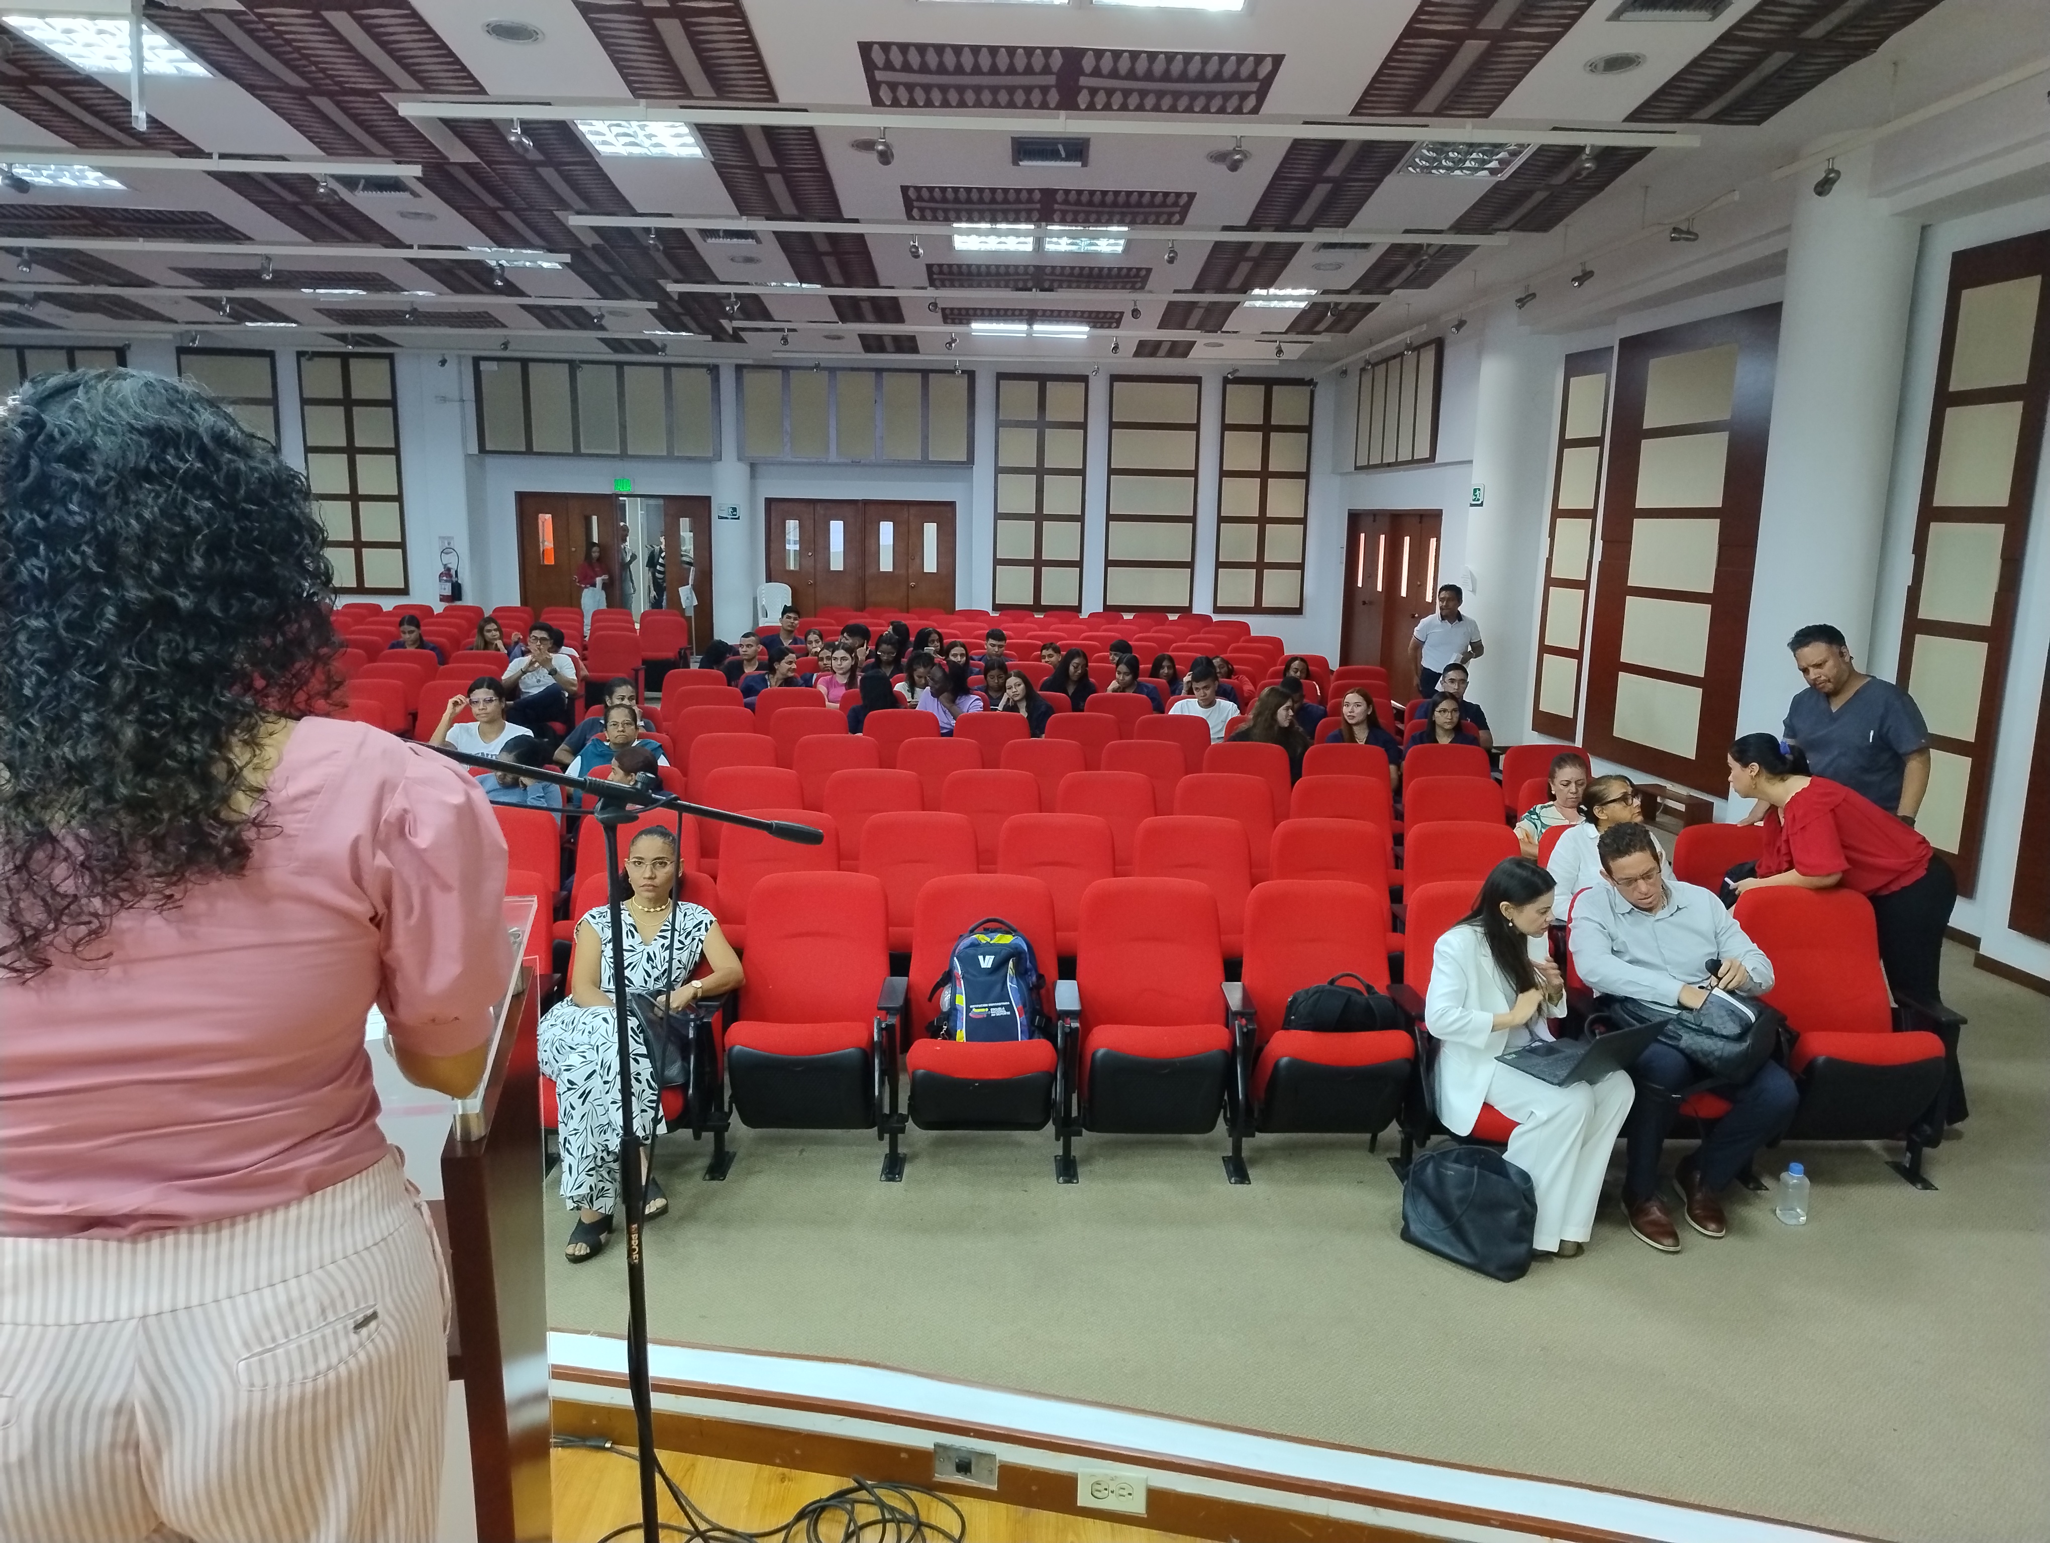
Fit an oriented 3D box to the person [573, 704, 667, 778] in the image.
[{"bbox_3d":[-2.202,0.210,7.505,0.550,1.130,0.780,0,10,-6],"label":"person"}]

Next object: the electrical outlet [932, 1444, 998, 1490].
[{"bbox_3d":[-0.101,1.193,2.442,0.114,0.072,0.012,3,11,10],"label":"electrical outlet"}]

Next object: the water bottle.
[{"bbox_3d":[2.334,1.278,4.317,0.080,0.182,0.080,1,10,-2],"label":"water bottle"}]

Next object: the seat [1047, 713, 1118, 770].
[{"bbox_3d":[0.345,0.160,8.558,0.560,0.950,0.600,1,10,0],"label":"seat"}]

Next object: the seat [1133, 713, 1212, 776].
[{"bbox_3d":[0.959,0.131,8.807,0.575,0.900,0.640,1,10,-1],"label":"seat"}]

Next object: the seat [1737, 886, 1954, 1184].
[{"bbox_3d":[2.705,0.898,4.800,0.560,0.920,0.600,1,10,-1],"label":"seat"}]

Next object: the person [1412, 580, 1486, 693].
[{"bbox_3d":[3.110,-0.555,10.665,0.520,1.690,0.320,3,11,12],"label":"person"}]

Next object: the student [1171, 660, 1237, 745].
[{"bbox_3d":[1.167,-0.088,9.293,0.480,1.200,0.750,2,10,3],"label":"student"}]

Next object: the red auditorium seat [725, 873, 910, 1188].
[{"bbox_3d":[-0.709,0.831,4.739,0.575,0.900,0.640,1,10,-1],"label":"red auditorium seat"}]

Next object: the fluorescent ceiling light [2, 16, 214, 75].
[{"bbox_3d":[-4.016,-3.185,6.269,0.610,0.070,0.610,1,4,-1],"label":"fluorescent ceiling light"}]

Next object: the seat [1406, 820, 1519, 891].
[{"bbox_3d":[1.840,0.692,5.783,0.575,0.900,0.640,1,10,-1],"label":"seat"}]

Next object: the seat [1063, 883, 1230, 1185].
[{"bbox_3d":[0.414,0.828,4.584,0.570,0.888,0.620,1,10,-2],"label":"seat"}]

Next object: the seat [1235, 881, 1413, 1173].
[{"bbox_3d":[0.964,0.836,4.691,0.580,0.865,0.610,1,11,-1],"label":"seat"}]

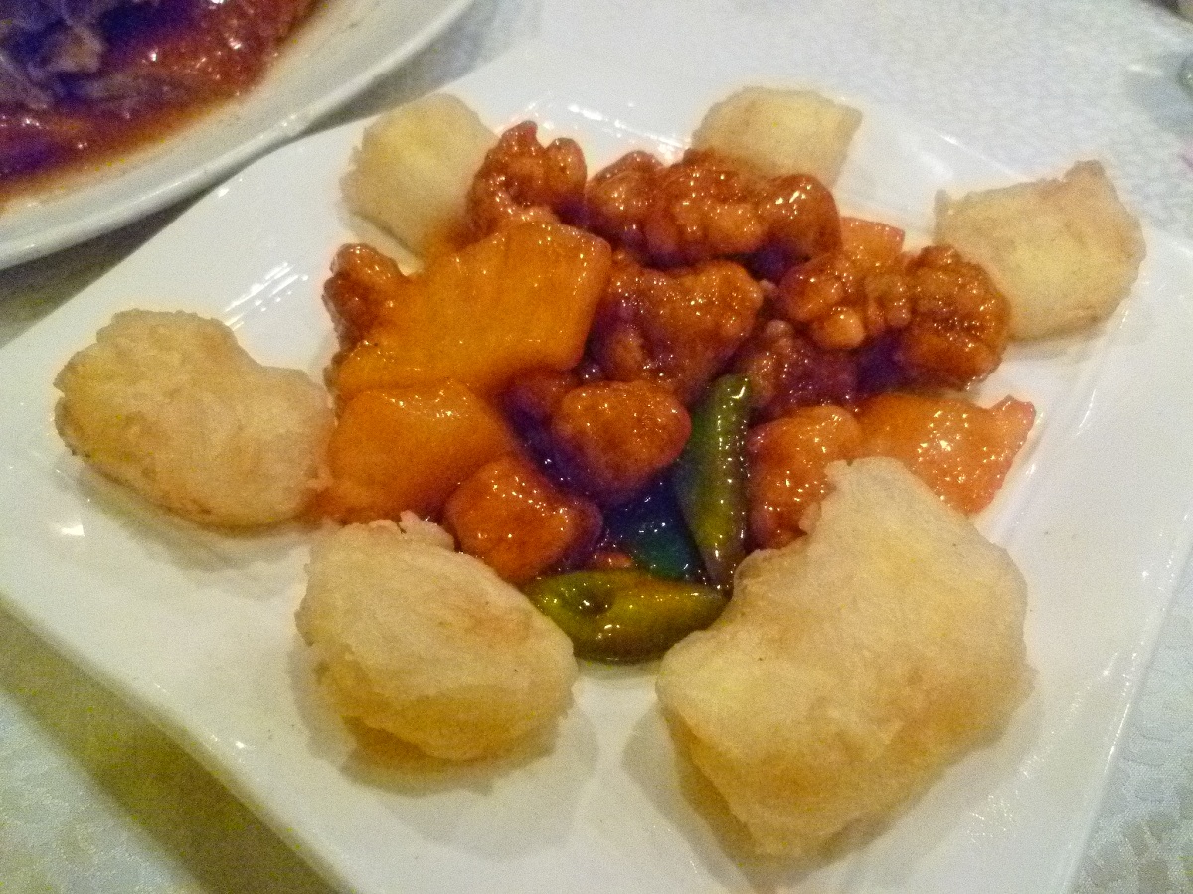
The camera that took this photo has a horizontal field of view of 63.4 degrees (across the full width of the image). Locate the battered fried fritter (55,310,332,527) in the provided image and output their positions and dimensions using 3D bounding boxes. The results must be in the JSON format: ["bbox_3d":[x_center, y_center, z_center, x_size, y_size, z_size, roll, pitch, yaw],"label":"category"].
[{"bbox_3d":[-0.107,-0.009,0.259,0.077,0.029,0.051,26,56,16],"label":"battered fried fritter"}]

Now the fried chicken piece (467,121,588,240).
[{"bbox_3d":[-0.022,-0.086,0.323,0.040,0.036,0.046,1,53,-1],"label":"fried chicken piece"}]

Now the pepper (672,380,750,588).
[{"bbox_3d":[0.031,0.008,0.261,0.017,0.025,0.067,-1,53,-3],"label":"pepper"}]

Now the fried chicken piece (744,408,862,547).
[{"bbox_3d":[0.057,0.009,0.257,0.028,0.032,0.038,26,56,16],"label":"fried chicken piece"}]

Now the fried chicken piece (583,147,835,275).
[{"bbox_3d":[0.037,-0.077,0.317,0.084,0.034,0.033,9,53,5],"label":"fried chicken piece"}]

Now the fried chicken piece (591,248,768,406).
[{"bbox_3d":[0.023,-0.034,0.285,0.048,0.034,0.043,-15,55,-13],"label":"fried chicken piece"}]

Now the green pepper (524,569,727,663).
[{"bbox_3d":[0.007,0.042,0.238,0.053,0.021,0.021,1,53,-1],"label":"green pepper"}]

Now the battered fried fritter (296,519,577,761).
[{"bbox_3d":[-0.037,0.043,0.224,0.069,0.031,0.048,28,57,18],"label":"battered fried fritter"}]

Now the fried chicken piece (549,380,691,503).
[{"bbox_3d":[0.006,-0.001,0.260,0.039,0.031,0.030,1,53,-1],"label":"fried chicken piece"}]

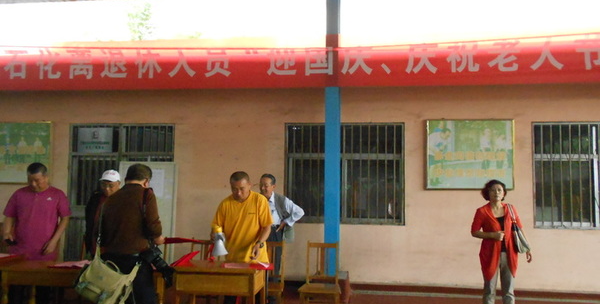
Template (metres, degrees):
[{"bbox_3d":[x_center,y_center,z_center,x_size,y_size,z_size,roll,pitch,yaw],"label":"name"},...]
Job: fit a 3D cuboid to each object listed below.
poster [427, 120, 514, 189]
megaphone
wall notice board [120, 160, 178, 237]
[{"bbox_3d":[2.462,0.032,6.508,1.200,0.970,0.040,0,-4,7],"label":"poster"},{"bbox_3d":[-0.719,0.813,4.050,0.150,0.260,0.180,-2,-6,-41],"label":"megaphone"},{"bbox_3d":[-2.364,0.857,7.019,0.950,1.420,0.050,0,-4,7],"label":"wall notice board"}]

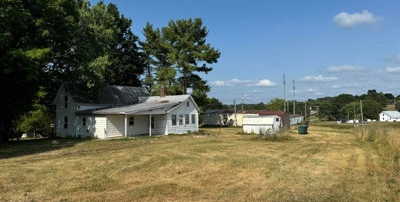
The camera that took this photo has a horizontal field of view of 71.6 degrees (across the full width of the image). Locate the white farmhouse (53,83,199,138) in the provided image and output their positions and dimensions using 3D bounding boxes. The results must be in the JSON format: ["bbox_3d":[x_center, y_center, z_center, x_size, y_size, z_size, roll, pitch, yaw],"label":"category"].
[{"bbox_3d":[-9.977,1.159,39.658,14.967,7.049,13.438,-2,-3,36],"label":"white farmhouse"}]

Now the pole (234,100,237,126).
[{"bbox_3d":[7.724,2.542,60.122,0.280,5.740,0.280,0,-2,0],"label":"pole"}]

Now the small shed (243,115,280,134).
[{"bbox_3d":[8.105,3.068,36.368,4.156,2.353,2.718,-2,-3,36],"label":"small shed"}]

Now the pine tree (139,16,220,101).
[{"bbox_3d":[-3.657,-5.245,52.317,14.252,20.730,13.539,0,-2,0],"label":"pine tree"}]

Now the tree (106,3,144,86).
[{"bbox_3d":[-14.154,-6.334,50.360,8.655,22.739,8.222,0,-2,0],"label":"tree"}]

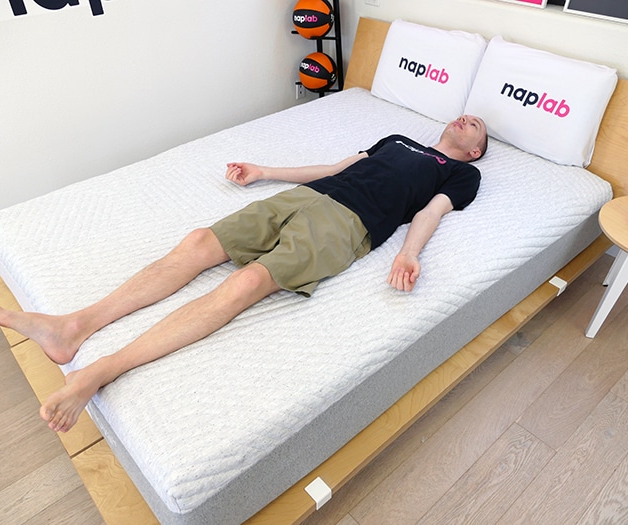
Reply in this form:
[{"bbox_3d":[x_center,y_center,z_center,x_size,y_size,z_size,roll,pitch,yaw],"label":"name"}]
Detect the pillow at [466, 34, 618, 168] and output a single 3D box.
[{"bbox_3d":[0.999,-0.711,2.155,0.140,0.415,0.575,-15,38,-41],"label":"pillow"}]

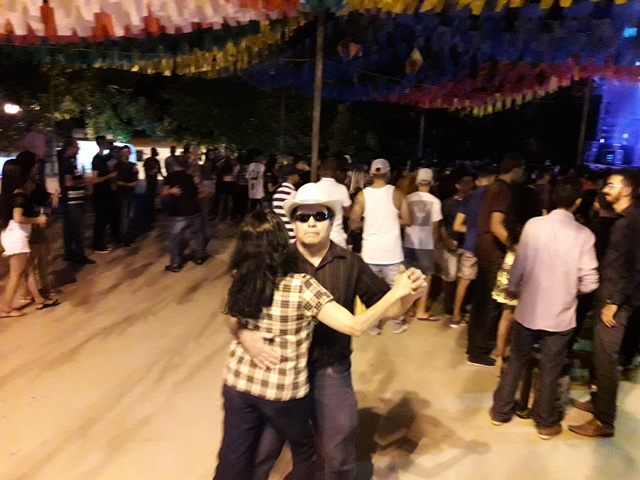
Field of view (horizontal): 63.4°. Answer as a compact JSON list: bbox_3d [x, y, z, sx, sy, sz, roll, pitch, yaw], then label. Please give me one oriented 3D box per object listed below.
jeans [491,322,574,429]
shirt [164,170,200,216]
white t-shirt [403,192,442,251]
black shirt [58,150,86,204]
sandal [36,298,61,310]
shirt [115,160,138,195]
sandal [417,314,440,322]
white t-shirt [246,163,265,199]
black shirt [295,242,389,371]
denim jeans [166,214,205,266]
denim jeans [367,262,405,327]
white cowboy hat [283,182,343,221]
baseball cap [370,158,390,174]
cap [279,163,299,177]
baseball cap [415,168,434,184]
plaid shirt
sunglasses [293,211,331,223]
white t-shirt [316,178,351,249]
[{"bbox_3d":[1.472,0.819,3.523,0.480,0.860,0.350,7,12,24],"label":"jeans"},{"bbox_3d":[-1.939,-0.656,7.300,0.490,0.630,0.350,-3,12,-25],"label":"shirt"},{"bbox_3d":[1.099,-0.200,5.497,0.450,0.660,0.270,5,11,12],"label":"white t-shirt"},{"bbox_3d":[-3.547,-0.896,7.420,0.360,0.730,0.440,5,11,11],"label":"black shirt"},{"bbox_3d":[-2.877,0.699,5.485,0.245,0.080,0.100,-5,13,-35],"label":"sandal"},{"bbox_3d":[-3.257,-1.039,8.713,0.420,0.610,0.260,4,11,8],"label":"shirt"},{"bbox_3d":[1.196,0.842,5.690,0.260,0.070,0.100,3,11,2],"label":"sandal"},{"bbox_3d":[-1.218,-1.106,9.772,0.420,0.700,0.270,4,11,10],"label":"white t-shirt"},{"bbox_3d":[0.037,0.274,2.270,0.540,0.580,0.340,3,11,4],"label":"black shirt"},{"bbox_3d":[-1.940,-0.033,7.496,0.500,0.820,0.360,0,11,-12],"label":"denim jeans"},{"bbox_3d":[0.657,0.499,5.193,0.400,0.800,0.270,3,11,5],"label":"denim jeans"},{"bbox_3d":[-0.030,-0.170,2.227,0.260,0.150,0.320,0,4,1],"label":"white cowboy hat"},{"bbox_3d":[0.597,-0.720,5.070,0.180,0.150,0.250,6,11,16],"label":"baseball cap"},{"bbox_3d":[-0.333,-0.769,5.650,0.250,0.145,0.175,-5,13,-34],"label":"cap"},{"bbox_3d":[1.107,-0.675,5.460,0.175,0.150,0.250,5,11,12],"label":"baseball cap"},{"bbox_3d":[-0.172,0.384,2.150,0.440,0.540,0.290,6,12,20],"label":"plaid shirt"},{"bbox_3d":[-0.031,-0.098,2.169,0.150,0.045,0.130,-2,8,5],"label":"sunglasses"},{"bbox_3d":[0.088,-0.271,5.340,0.480,0.730,0.270,4,11,8],"label":"white t-shirt"}]

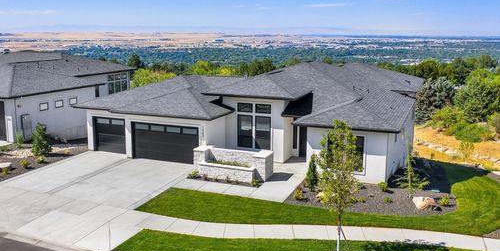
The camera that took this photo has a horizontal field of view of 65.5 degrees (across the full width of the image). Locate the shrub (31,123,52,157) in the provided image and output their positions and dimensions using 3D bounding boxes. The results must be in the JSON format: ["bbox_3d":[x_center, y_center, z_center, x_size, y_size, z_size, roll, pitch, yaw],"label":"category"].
[{"bbox_3d":[-14.589,1.007,27.162,1.470,2.350,1.470,0,13,0],"label":"shrub"}]

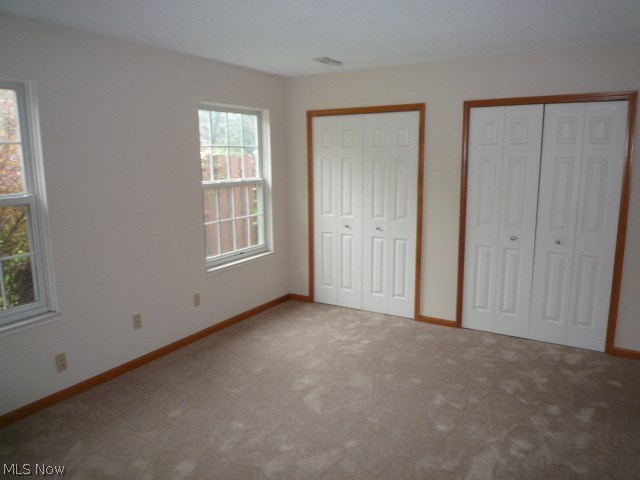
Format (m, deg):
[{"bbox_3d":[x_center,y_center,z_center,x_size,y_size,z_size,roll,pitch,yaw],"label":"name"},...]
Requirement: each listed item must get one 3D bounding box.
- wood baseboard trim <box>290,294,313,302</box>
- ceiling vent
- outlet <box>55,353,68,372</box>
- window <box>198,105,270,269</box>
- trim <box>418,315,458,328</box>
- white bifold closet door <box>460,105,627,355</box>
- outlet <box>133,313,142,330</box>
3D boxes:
[{"bbox_3d":[-0.224,0.663,5.354,0.260,0.065,0.018,5,12,32],"label":"wood baseboard trim"},{"bbox_3d":[0.077,-1.599,4.153,0.135,0.025,0.360,5,12,32],"label":"ceiling vent"},{"bbox_3d":[-1.758,0.831,3.142,0.012,0.117,0.070,5,12,32],"label":"outlet"},{"bbox_3d":[-0.801,-0.530,4.537,0.100,1.490,0.970,5,12,32],"label":"window"},{"bbox_3d":[1.155,0.792,4.503,0.370,0.065,0.018,5,12,32],"label":"trim"},{"bbox_3d":[1.840,-0.112,3.932,1.171,2.013,0.090,5,12,32],"label":"white bifold closet door"},{"bbox_3d":[-1.436,0.642,3.636,0.012,0.115,0.070,5,12,32],"label":"outlet"}]

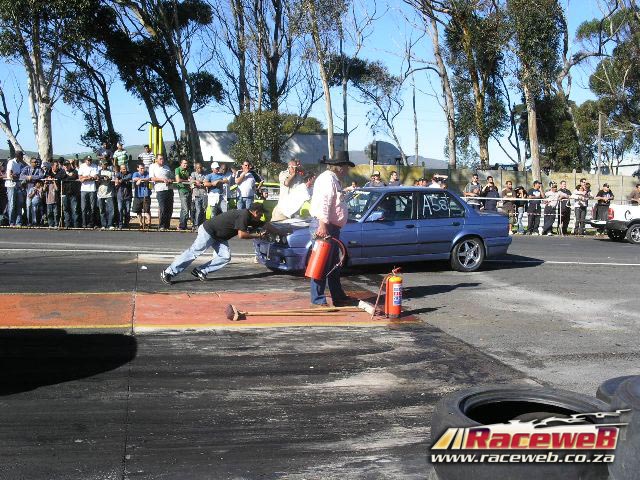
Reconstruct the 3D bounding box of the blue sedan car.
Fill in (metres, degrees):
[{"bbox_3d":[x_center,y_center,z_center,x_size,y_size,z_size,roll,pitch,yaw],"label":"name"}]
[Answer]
[{"bbox_3d":[1.094,-0.192,11.913,4.330,1.360,1.650,-1,6,-25],"label":"blue sedan car"}]

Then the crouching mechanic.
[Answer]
[{"bbox_3d":[-1.600,0.013,10.558,1.520,1.130,0.550,-1,6,-23],"label":"crouching mechanic"}]

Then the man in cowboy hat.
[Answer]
[{"bbox_3d":[0.153,-0.140,8.574,0.560,1.880,0.560,1,6,-6],"label":"man in cowboy hat"}]

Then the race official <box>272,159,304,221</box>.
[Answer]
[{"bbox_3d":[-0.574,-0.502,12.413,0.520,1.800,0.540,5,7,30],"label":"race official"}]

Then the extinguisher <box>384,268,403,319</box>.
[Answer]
[{"bbox_3d":[0.839,0.594,7.987,0.180,0.570,0.190,1,6,0],"label":"extinguisher"}]

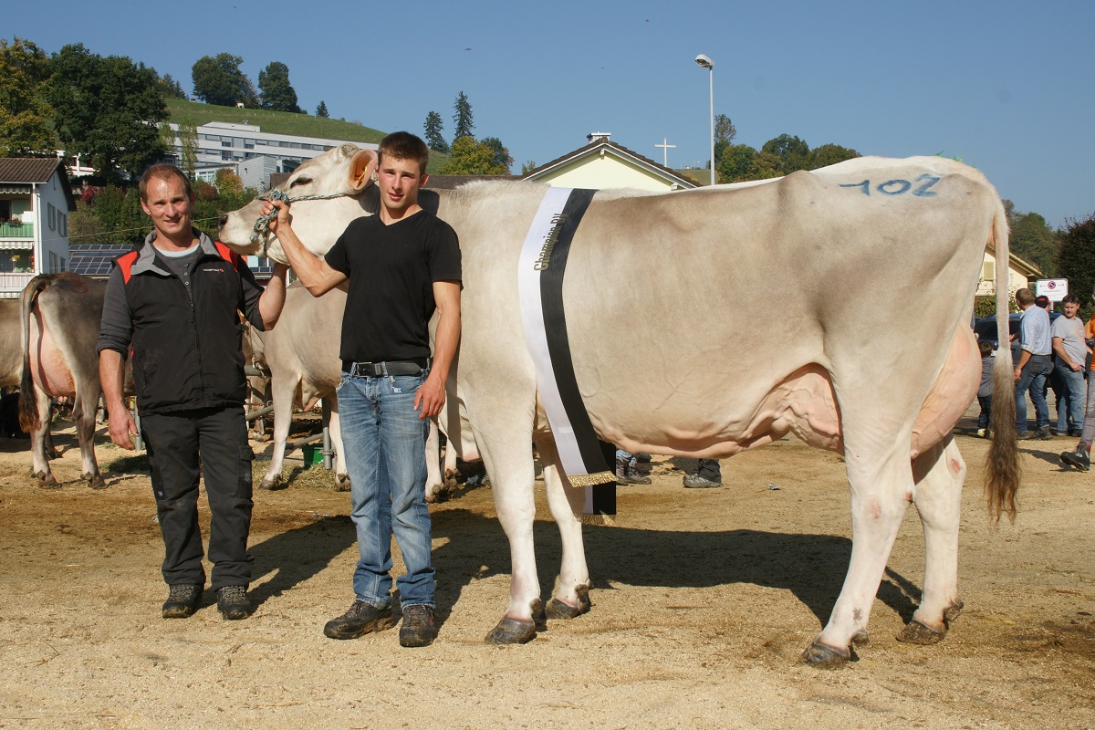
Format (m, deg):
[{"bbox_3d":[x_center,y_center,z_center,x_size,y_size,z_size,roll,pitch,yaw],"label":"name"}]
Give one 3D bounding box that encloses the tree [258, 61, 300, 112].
[{"bbox_3d":[-78.162,-80.948,345.000,12.200,15.200,11.500,0,1,-13],"label":"tree"}]

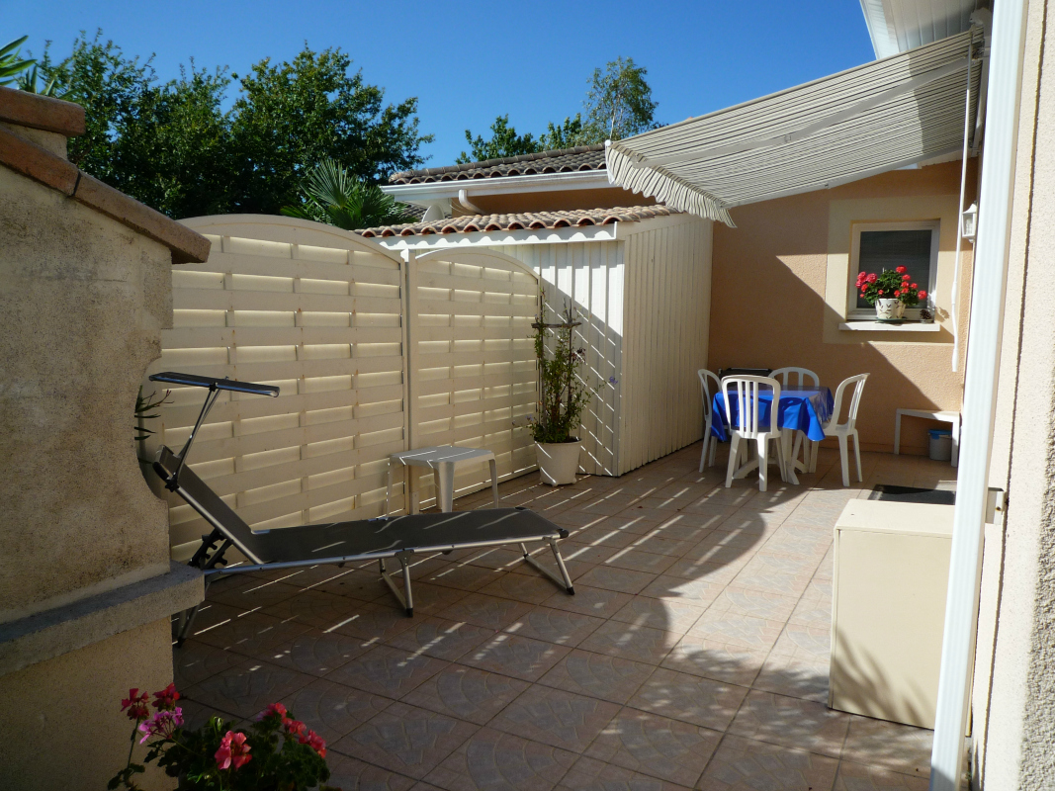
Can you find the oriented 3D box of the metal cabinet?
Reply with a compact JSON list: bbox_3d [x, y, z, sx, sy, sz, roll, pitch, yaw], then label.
[{"bbox_3d":[1.294,0.720,2.617,0.410,0.590,0.500,3,6,29],"label":"metal cabinet"}]

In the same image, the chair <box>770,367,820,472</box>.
[{"bbox_3d":[2.341,0.208,6.834,0.450,0.890,0.530,3,6,29],"label":"chair"}]

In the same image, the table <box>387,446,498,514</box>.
[{"bbox_3d":[-0.535,0.595,4.914,0.490,0.440,0.490,4,6,37],"label":"table"}]

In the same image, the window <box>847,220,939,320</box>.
[{"bbox_3d":[3.644,-1.243,7.618,0.810,1.000,0.120,3,6,29],"label":"window"}]

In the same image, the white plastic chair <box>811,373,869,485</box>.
[{"bbox_3d":[2.462,0.259,6.245,0.450,0.890,0.530,-4,7,-42],"label":"white plastic chair"}]

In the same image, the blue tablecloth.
[{"bbox_3d":[2.108,0.145,6.453,0.880,0.380,1.060,3,6,29],"label":"blue tablecloth"}]

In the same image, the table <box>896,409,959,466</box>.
[{"bbox_3d":[3.798,0.394,7.261,0.550,0.450,0.540,3,6,29],"label":"table"}]

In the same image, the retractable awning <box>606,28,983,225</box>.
[{"bbox_3d":[2.058,-1.671,5.450,2.000,0.570,2.980,3,6,29],"label":"retractable awning"}]

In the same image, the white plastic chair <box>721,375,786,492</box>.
[{"bbox_3d":[1.821,0.270,6.096,0.450,0.890,0.530,3,6,30],"label":"white plastic chair"}]

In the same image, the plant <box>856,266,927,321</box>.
[{"bbox_3d":[3.581,-0.984,7.514,0.620,0.530,0.430,3,6,29],"label":"plant"}]

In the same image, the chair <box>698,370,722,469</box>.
[{"bbox_3d":[1.779,0.224,6.630,0.530,0.890,0.450,4,6,38],"label":"chair"}]

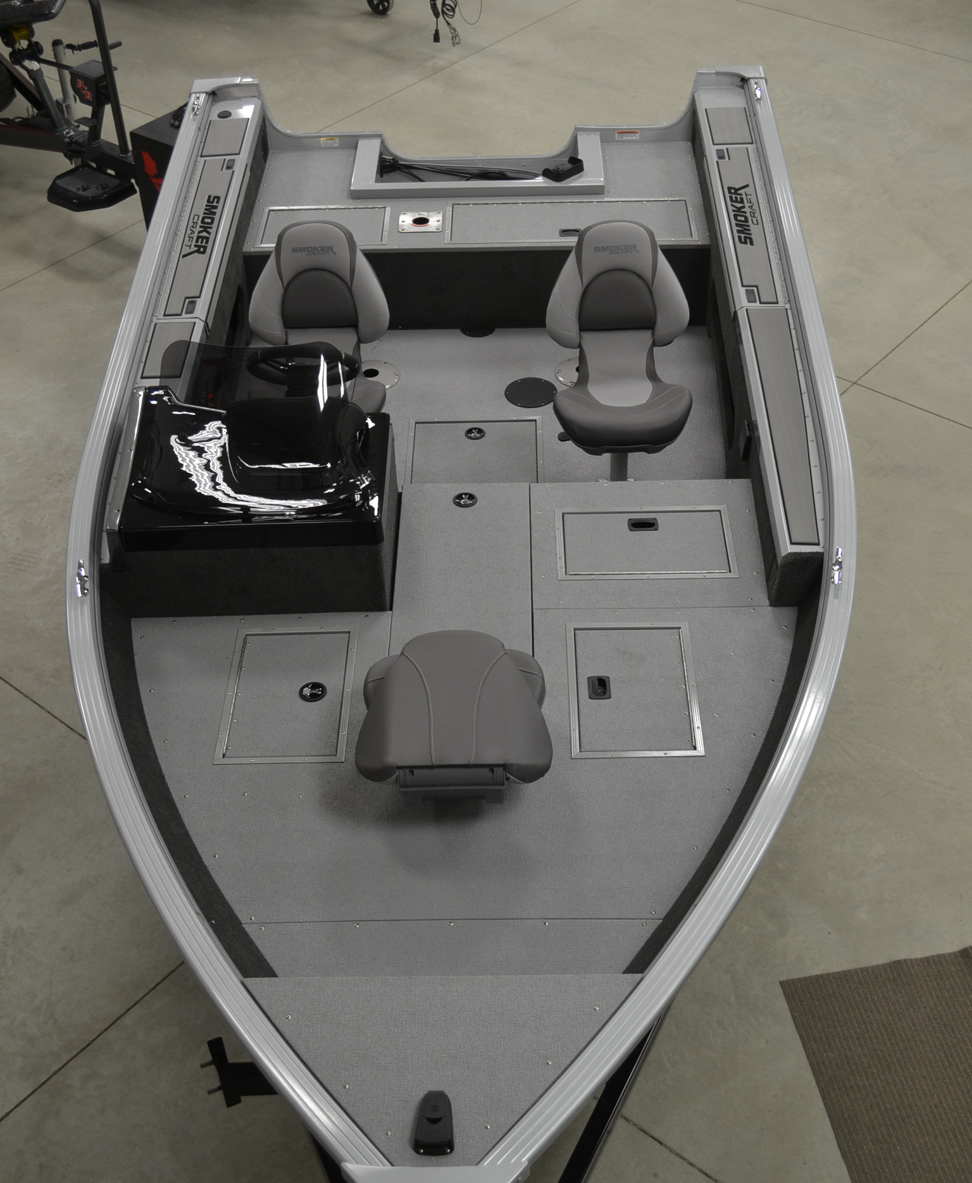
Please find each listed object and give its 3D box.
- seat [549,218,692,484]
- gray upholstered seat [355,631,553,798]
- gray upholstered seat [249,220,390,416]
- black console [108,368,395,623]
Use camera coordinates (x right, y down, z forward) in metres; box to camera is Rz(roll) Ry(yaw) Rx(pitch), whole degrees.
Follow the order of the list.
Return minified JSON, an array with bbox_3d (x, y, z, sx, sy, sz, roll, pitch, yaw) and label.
[{"bbox_3d":[0.444,-0.717,5.258,0.484,0.855,0.620,-1,41,1],"label":"seat"},{"bbox_3d":[-0.069,0.348,3.908,0.480,0.270,0.500,-1,41,1],"label":"gray upholstered seat"},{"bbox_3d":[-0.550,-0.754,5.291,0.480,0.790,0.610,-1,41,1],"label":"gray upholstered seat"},{"bbox_3d":[-0.647,-0.313,4.655,0.755,0.520,0.650,-1,41,1],"label":"black console"}]

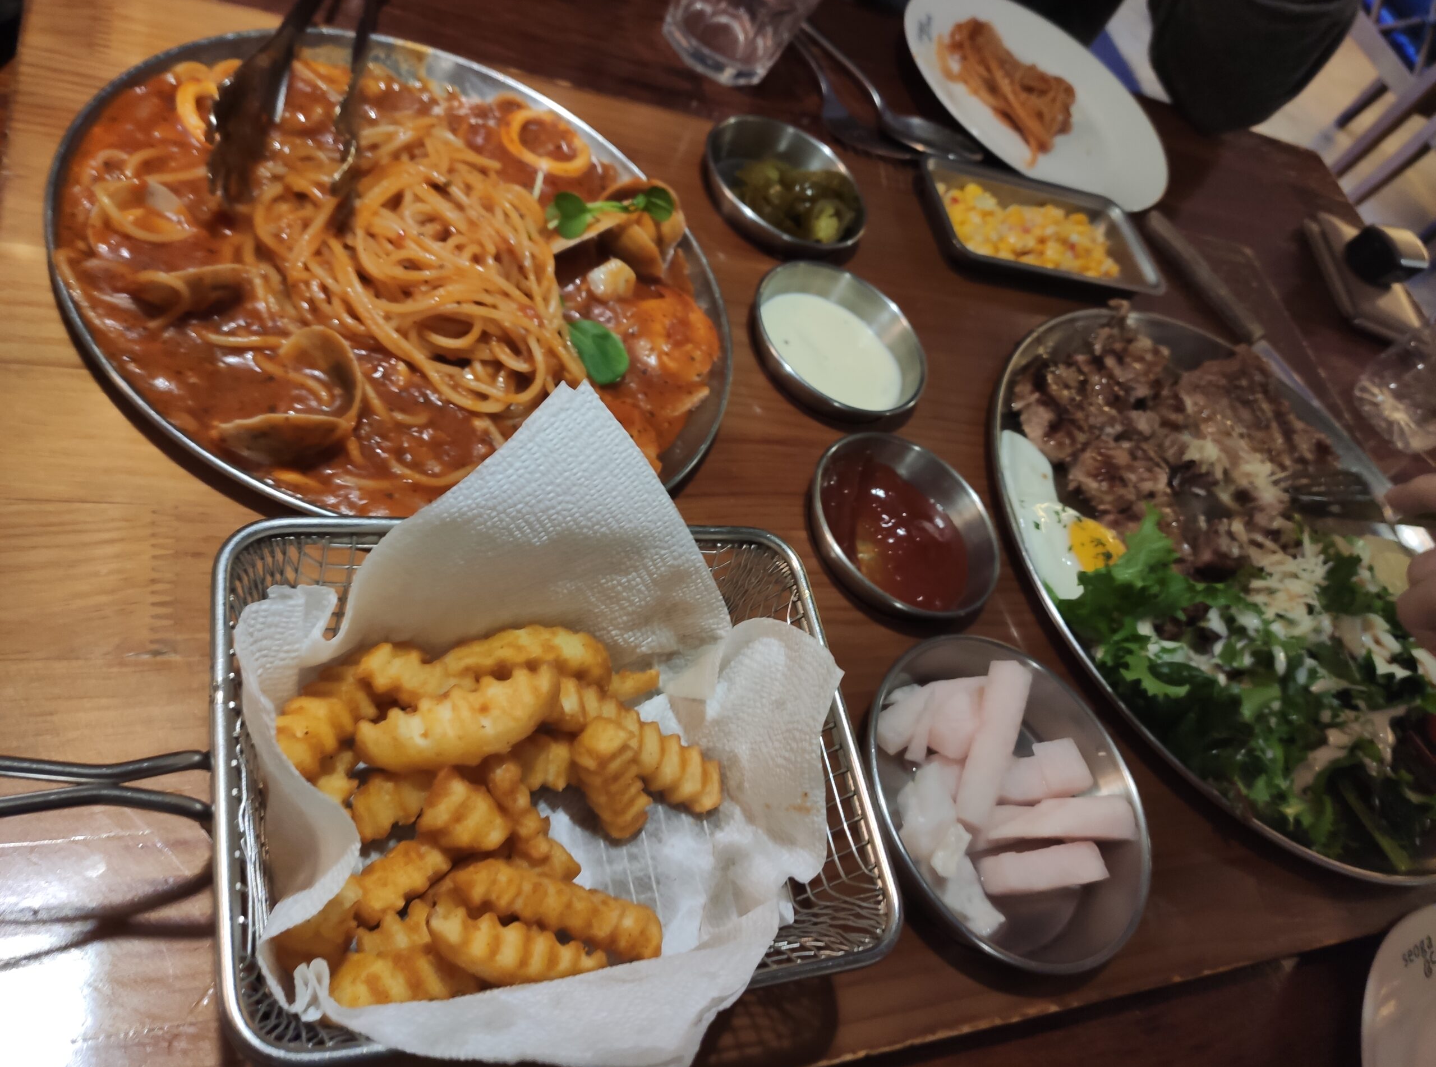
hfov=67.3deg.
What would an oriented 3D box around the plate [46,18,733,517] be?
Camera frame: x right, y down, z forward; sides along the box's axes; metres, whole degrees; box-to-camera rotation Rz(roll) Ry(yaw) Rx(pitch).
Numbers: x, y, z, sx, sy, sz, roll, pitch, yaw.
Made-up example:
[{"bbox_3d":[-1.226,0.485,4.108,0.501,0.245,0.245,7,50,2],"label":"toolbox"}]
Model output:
[{"bbox_3d":[-0.112,-0.096,0.413,0.243,0.028,0.243,39,49,0],"label":"plate"}]

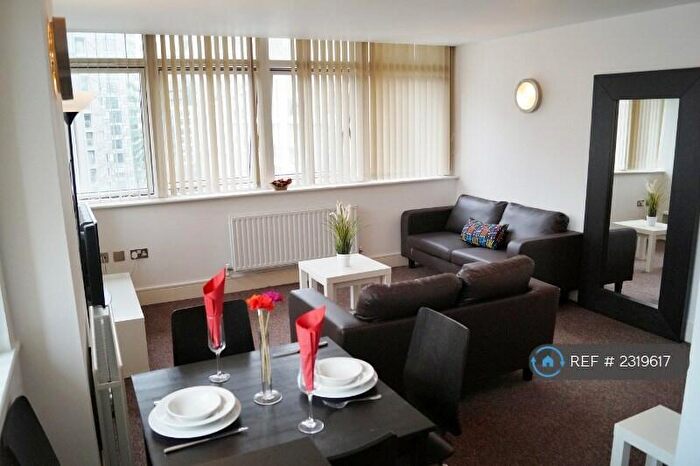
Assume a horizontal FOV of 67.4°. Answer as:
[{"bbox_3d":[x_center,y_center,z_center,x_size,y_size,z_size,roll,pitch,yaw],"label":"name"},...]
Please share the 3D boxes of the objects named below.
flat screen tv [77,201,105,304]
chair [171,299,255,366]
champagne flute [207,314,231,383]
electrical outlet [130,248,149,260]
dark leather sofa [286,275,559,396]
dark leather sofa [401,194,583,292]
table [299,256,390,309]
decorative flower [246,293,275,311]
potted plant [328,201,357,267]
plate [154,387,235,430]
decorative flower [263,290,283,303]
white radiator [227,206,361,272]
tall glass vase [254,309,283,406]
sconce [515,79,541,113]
[{"bbox_3d":[-1.865,0.161,3.777,0.130,0.630,0.920,-8,14,-28],"label":"flat screen tv"},{"bbox_3d":[-0.490,0.772,2.164,0.420,0.860,0.500,-7,14,-25],"label":"chair"},{"bbox_3d":[-0.468,0.405,1.854,0.078,0.230,0.078,-7,14,-25],"label":"champagne flute"},{"bbox_3d":[-1.862,0.192,4.654,0.148,0.088,0.014,-7,14,-23],"label":"electrical outlet"},{"bbox_3d":[0.415,0.548,3.189,1.380,0.790,0.790,-7,14,-25],"label":"dark leather sofa"},{"bbox_3d":[1.240,0.112,5.048,0.760,0.790,1.660,-8,14,-27],"label":"dark leather sofa"},{"bbox_3d":[-0.042,0.480,4.290,0.550,0.450,0.550,-8,14,-26],"label":"table"},{"bbox_3d":[-0.280,0.217,1.647,0.086,0.052,0.075,-8,14,-26],"label":"decorative flower"},{"bbox_3d":[-0.049,0.007,4.192,0.225,0.530,0.220,-1,13,0],"label":"potted plant"},{"bbox_3d":[-0.476,0.539,1.626,0.240,0.028,0.240,-1,13,0],"label":"plate"},{"bbox_3d":[-0.251,0.207,1.700,0.066,0.045,0.060,-7,14,-25],"label":"decorative flower"},{"bbox_3d":[-0.523,0.035,5.132,1.270,0.510,0.120,-7,14,-25],"label":"white radiator"},{"bbox_3d":[-0.272,0.399,1.706,0.090,0.300,0.090,-7,14,-25],"label":"tall glass vase"},{"bbox_3d":[1.600,-1.221,4.678,0.085,0.278,0.278,-8,14,-26],"label":"sconce"}]

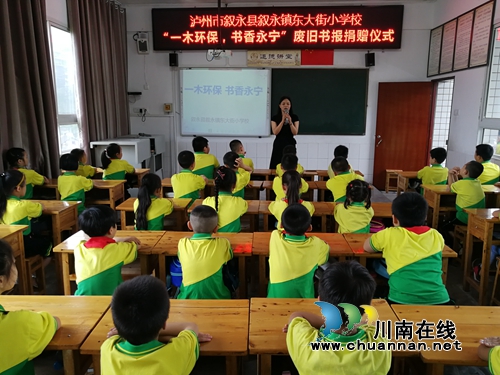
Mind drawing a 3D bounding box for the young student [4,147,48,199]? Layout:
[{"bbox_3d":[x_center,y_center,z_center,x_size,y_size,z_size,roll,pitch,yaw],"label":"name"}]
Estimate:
[{"bbox_3d":[-2.384,0.105,4.384,0.380,1.124,0.560,2,11,9],"label":"young student"}]

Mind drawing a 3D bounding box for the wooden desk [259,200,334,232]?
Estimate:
[{"bbox_3d":[0.388,0.509,3.549,0.601,0.690,0.391,1,11,2],"label":"wooden desk"}]

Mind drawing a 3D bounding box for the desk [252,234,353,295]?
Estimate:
[{"bbox_3d":[0.322,0.702,2.573,0.600,0.710,0.390,0,11,1],"label":"desk"}]

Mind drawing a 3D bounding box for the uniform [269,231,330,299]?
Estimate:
[{"bbox_3d":[0.274,0.431,2.172,0.350,0.420,0.290,0,11,1],"label":"uniform"}]

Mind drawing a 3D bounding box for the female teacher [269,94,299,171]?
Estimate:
[{"bbox_3d":[0.505,-0.508,5.906,0.440,1.680,0.360,1,11,4],"label":"female teacher"}]

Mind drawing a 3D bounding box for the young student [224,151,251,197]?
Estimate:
[{"bbox_3d":[-0.128,0.127,4.448,0.380,1.083,0.560,2,11,6],"label":"young student"}]

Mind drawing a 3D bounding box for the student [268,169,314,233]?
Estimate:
[{"bbox_3d":[0.333,0.362,3.352,0.380,1.055,0.560,1,11,2],"label":"student"}]

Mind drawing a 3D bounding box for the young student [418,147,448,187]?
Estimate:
[{"bbox_3d":[2.299,0.007,5.125,0.380,1.082,0.560,0,11,-1],"label":"young student"}]

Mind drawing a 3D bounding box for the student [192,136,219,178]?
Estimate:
[{"bbox_3d":[-0.501,-0.054,5.118,0.380,1.234,0.600,3,12,13],"label":"student"}]

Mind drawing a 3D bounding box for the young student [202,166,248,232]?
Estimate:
[{"bbox_3d":[-0.164,0.359,3.340,0.380,1.129,0.580,2,11,7],"label":"young student"}]

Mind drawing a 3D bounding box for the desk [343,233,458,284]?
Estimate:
[{"bbox_3d":[0.927,0.723,2.574,0.600,0.727,0.400,1,11,1],"label":"desk"}]

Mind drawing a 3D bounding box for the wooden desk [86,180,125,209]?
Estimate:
[{"bbox_3d":[-1.783,0.316,4.532,0.600,0.727,0.400,1,11,1],"label":"wooden desk"}]

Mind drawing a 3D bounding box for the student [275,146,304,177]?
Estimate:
[{"bbox_3d":[0.513,0.000,5.115,0.360,1.142,0.570,1,11,1],"label":"student"}]

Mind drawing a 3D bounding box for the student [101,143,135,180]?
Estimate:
[{"bbox_3d":[-1.684,-0.055,5.283,0.370,1.093,0.560,2,11,9],"label":"student"}]

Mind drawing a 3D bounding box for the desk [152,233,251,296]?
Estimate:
[{"bbox_3d":[-0.278,0.698,2.586,0.600,0.710,0.390,0,11,1],"label":"desk"}]

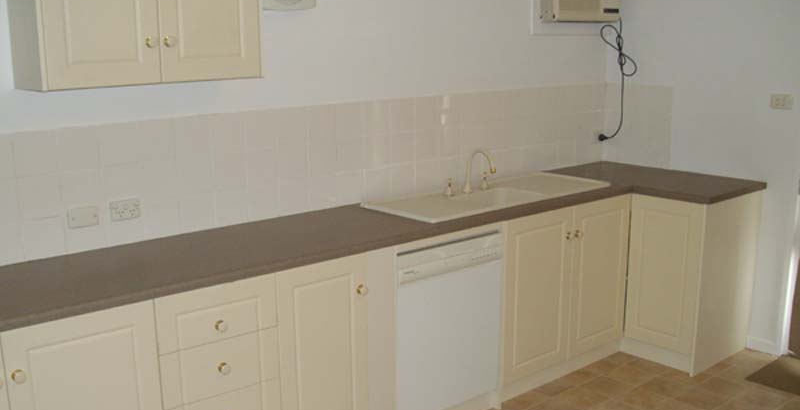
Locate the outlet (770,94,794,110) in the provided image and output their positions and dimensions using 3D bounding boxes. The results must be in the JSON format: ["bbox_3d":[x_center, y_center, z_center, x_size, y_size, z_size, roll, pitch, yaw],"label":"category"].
[{"bbox_3d":[1.917,-0.515,4.179,0.013,0.073,0.115,-10,15,-40],"label":"outlet"}]

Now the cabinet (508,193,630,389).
[{"bbox_3d":[0.631,0.348,4.202,0.935,0.757,0.560,-10,15,-40],"label":"cabinet"}]

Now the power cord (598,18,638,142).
[{"bbox_3d":[1.243,-0.721,4.797,0.111,0.697,0.192,-10,15,-40],"label":"power cord"}]

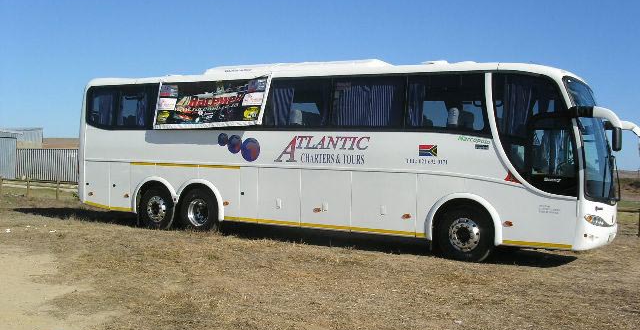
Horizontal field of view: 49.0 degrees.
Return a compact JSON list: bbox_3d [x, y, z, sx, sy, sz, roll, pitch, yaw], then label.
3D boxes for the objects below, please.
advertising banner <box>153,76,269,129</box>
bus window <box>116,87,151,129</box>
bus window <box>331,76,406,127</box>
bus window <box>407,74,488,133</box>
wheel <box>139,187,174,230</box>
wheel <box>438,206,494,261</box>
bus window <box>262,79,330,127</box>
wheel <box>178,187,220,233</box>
[{"bbox_3d":[-2.481,-1.374,15.611,3.100,1.100,0.060,2,-11,31],"label":"advertising banner"},{"bbox_3d":[-4.510,-1.372,17.034,1.100,0.970,0.070,2,3,31],"label":"bus window"},{"bbox_3d":[0.932,-1.209,13.808,1.550,1.000,0.070,2,3,31],"label":"bus window"},{"bbox_3d":[2.335,-1.128,12.978,1.520,1.050,0.070,2,3,31],"label":"bus window"},{"bbox_3d":[-3.784,1.046,16.857,1.010,1.010,0.360,2,3,31],"label":"wheel"},{"bbox_3d":[2.727,1.264,12.963,1.020,1.020,0.310,2,3,31],"label":"wheel"},{"bbox_3d":[-0.468,-1.260,14.638,1.580,1.020,0.070,2,3,31],"label":"bus window"},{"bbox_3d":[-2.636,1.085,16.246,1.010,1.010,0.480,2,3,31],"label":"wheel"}]

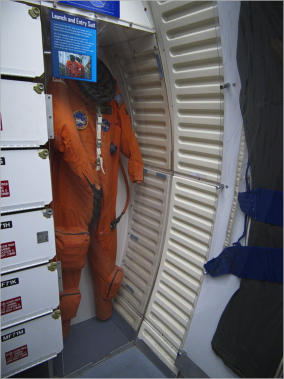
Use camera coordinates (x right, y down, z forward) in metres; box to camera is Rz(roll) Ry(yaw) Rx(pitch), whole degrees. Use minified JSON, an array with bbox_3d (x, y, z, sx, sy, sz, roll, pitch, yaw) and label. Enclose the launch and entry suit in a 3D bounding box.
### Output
[{"bbox_3d":[-0.298,0.198,1.582,0.600,1.600,0.370,-11,21,-35],"label":"launch and entry suit"}]

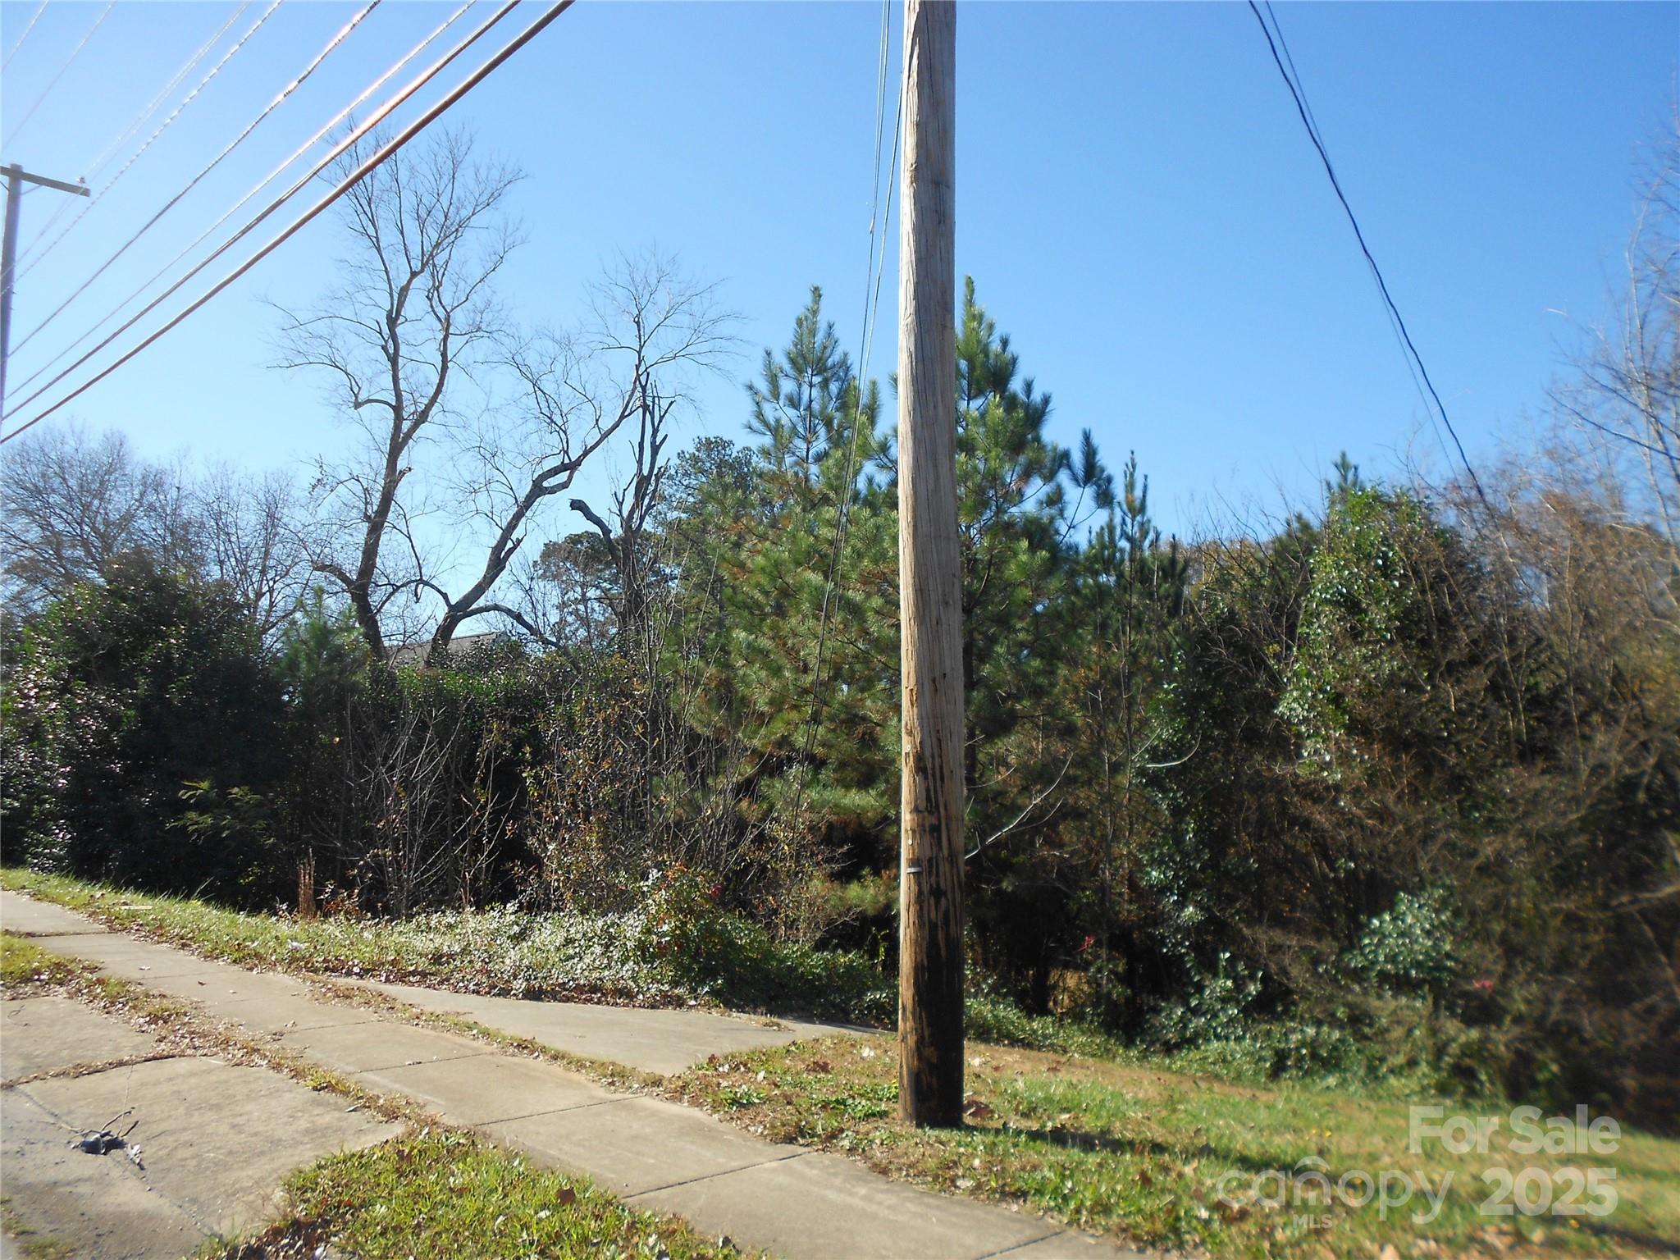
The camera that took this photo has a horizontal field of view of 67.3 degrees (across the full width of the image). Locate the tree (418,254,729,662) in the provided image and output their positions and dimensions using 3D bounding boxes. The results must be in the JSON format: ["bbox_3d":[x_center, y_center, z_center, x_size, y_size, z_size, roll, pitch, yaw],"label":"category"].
[{"bbox_3d":[-5.000,-1.950,24.000,6.000,10.400,5.200,0,-5,0],"label":"tree"}]

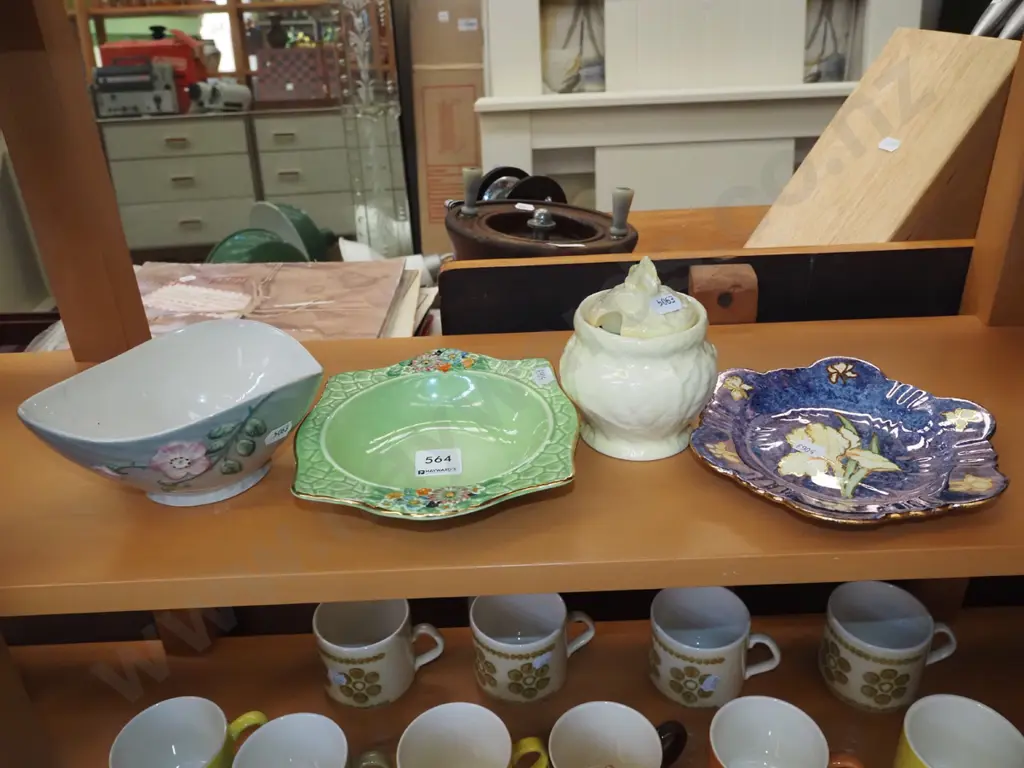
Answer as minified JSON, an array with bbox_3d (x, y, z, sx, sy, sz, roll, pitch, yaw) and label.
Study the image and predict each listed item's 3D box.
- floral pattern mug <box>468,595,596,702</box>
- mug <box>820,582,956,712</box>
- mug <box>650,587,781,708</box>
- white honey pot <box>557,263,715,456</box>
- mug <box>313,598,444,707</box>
[{"bbox_3d":[0.019,0.218,0.755,0.108,0.071,0.082,-5,28,-5],"label":"floral pattern mug"},{"bbox_3d":[0.312,0.218,0.735,0.108,0.071,0.082,-1,28,3],"label":"mug"},{"bbox_3d":[0.168,0.221,0.740,0.108,0.071,0.082,5,29,14],"label":"mug"},{"bbox_3d":[0.075,-0.021,0.521,0.091,0.112,0.091,-2,29,1],"label":"white honey pot"},{"bbox_3d":[-0.111,0.223,0.756,0.108,0.071,0.082,-1,28,3],"label":"mug"}]

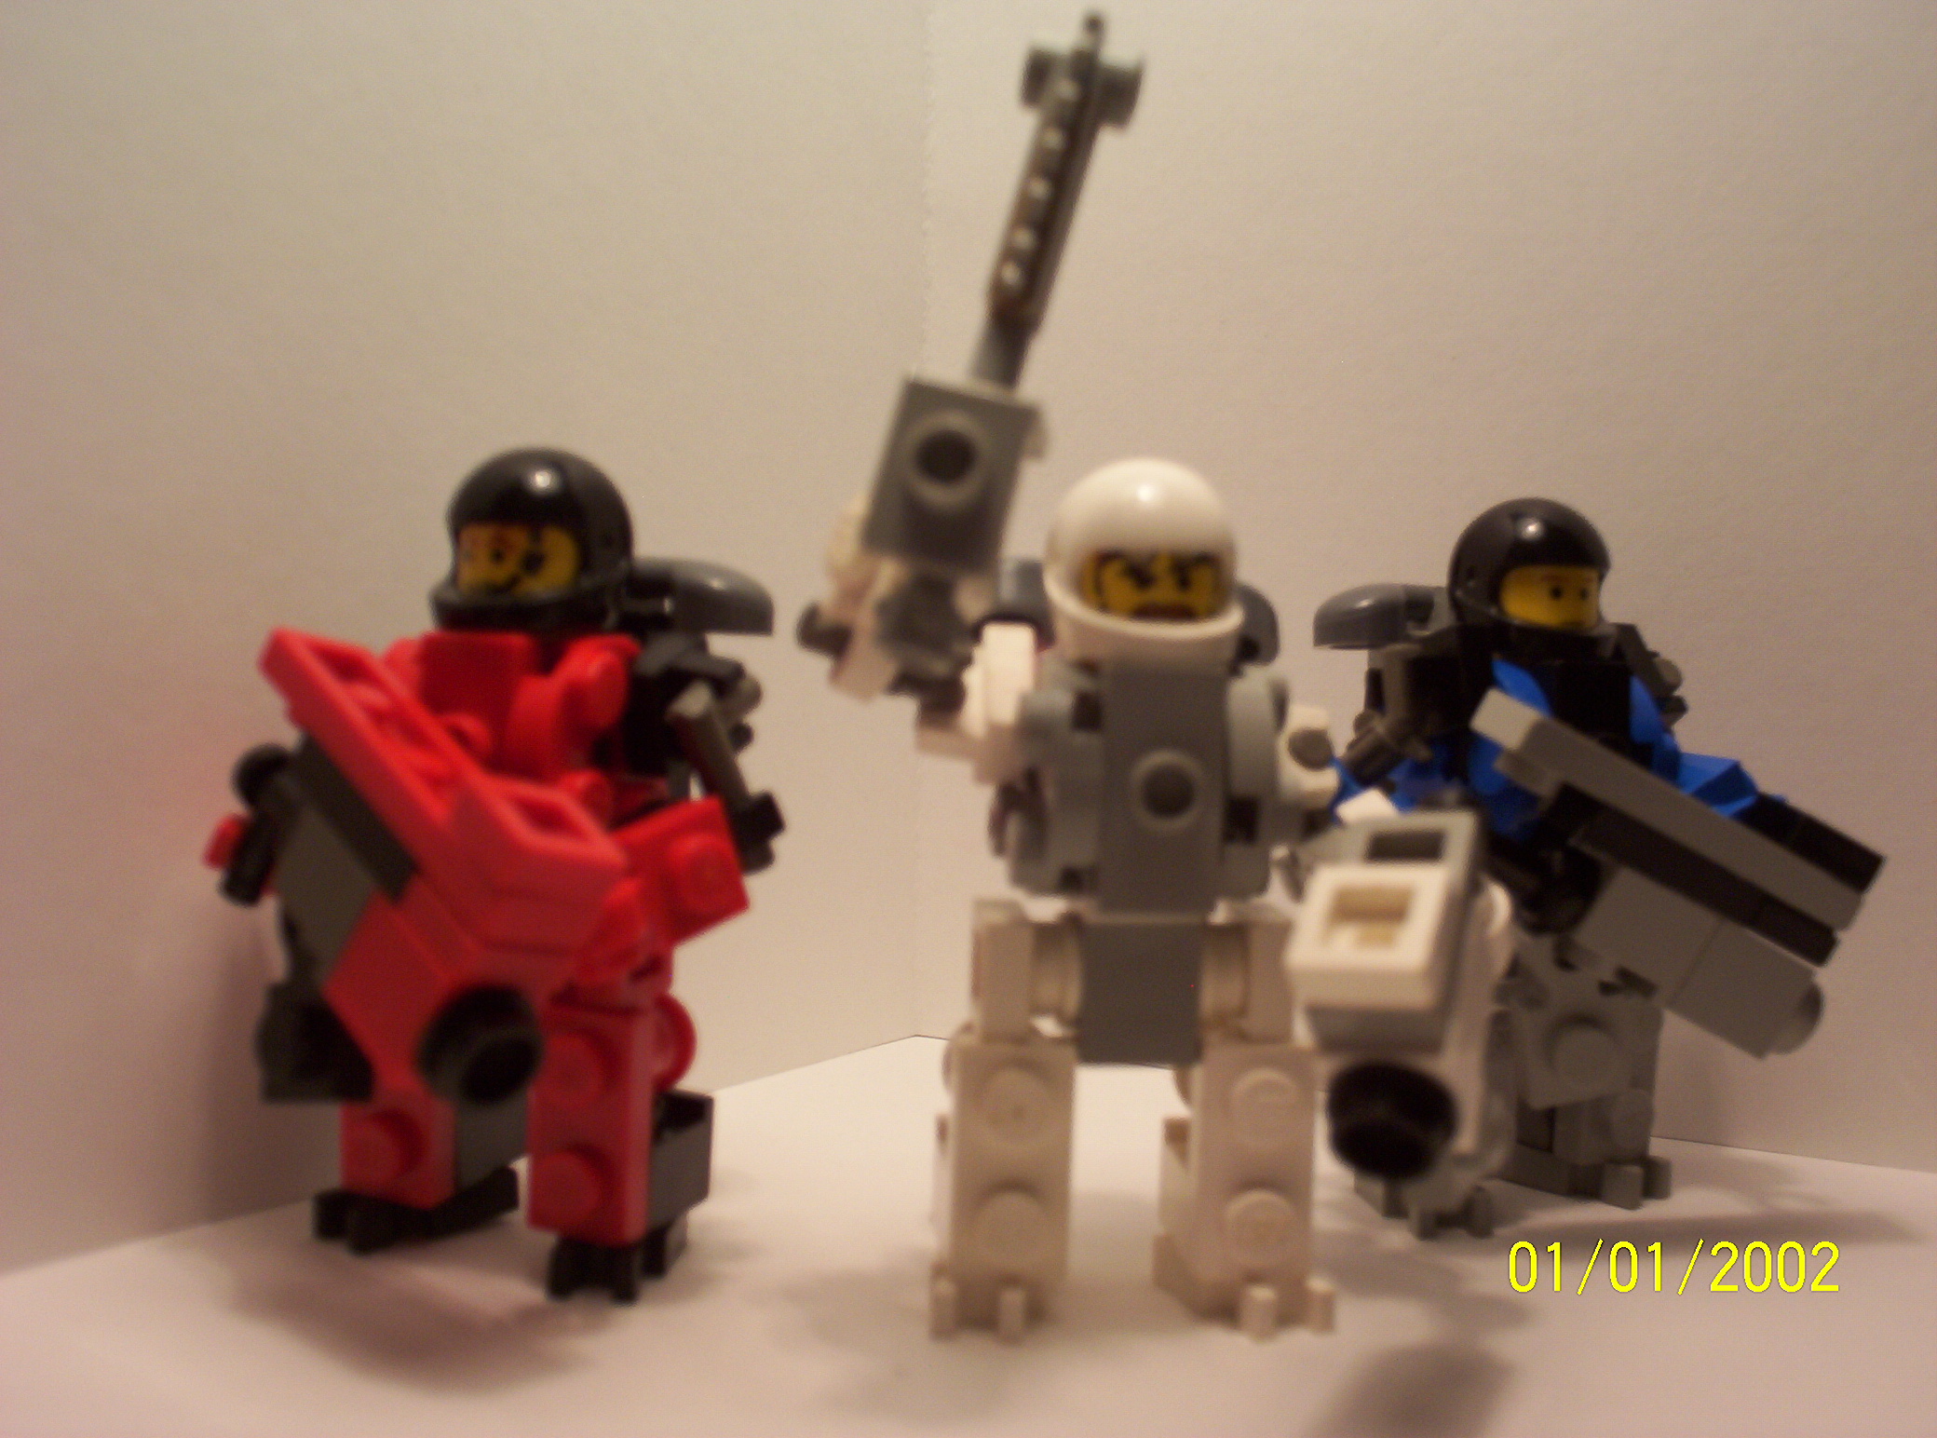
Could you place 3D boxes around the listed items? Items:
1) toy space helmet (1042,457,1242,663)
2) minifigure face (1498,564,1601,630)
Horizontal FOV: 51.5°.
[{"bbox_3d":[0.012,-0.011,0.135,0.013,0.013,0.014,0,1,-11],"label":"toy space helmet"},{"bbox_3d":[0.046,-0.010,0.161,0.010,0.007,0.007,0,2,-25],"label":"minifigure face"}]

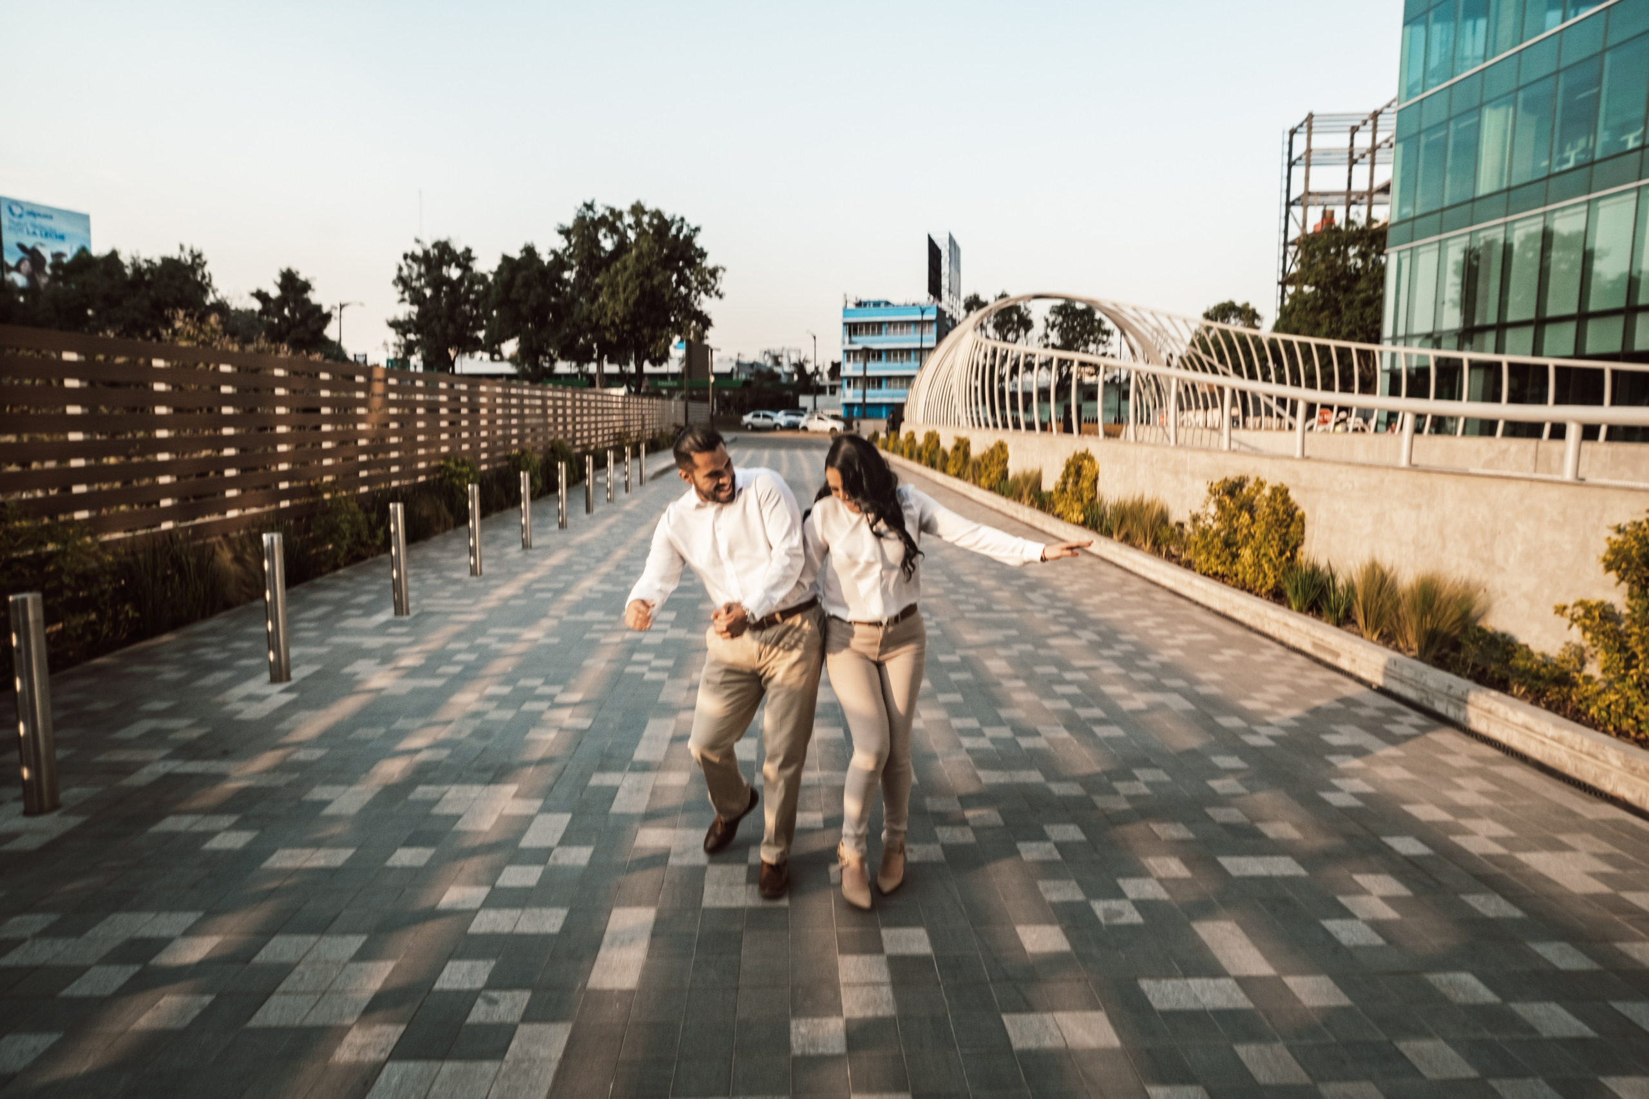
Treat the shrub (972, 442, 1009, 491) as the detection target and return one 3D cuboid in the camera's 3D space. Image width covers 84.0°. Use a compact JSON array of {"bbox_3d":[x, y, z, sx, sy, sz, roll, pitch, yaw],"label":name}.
[{"bbox_3d":[3.334,-1.659,18.449,0.750,1.000,0.850,0,8,-2],"label":"shrub"}]

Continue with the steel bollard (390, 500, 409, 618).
[{"bbox_3d":[-3.524,0.079,7.599,0.118,0.931,0.118,0,9,0],"label":"steel bollard"}]

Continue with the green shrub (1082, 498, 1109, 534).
[{"bbox_3d":[3.500,-0.433,11.822,0.400,0.400,0.400,0,9,-2],"label":"green shrub"}]

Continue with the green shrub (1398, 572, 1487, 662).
[{"bbox_3d":[3.931,0.430,5.830,0.470,0.540,0.470,1,6,-3],"label":"green shrub"}]

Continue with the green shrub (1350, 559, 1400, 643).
[{"bbox_3d":[3.834,0.358,6.377,0.380,0.580,0.380,0,8,-2],"label":"green shrub"}]

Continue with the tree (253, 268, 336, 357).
[{"bbox_3d":[-29.481,-10.828,50.946,4.700,9.304,4.700,0,9,0],"label":"tree"}]

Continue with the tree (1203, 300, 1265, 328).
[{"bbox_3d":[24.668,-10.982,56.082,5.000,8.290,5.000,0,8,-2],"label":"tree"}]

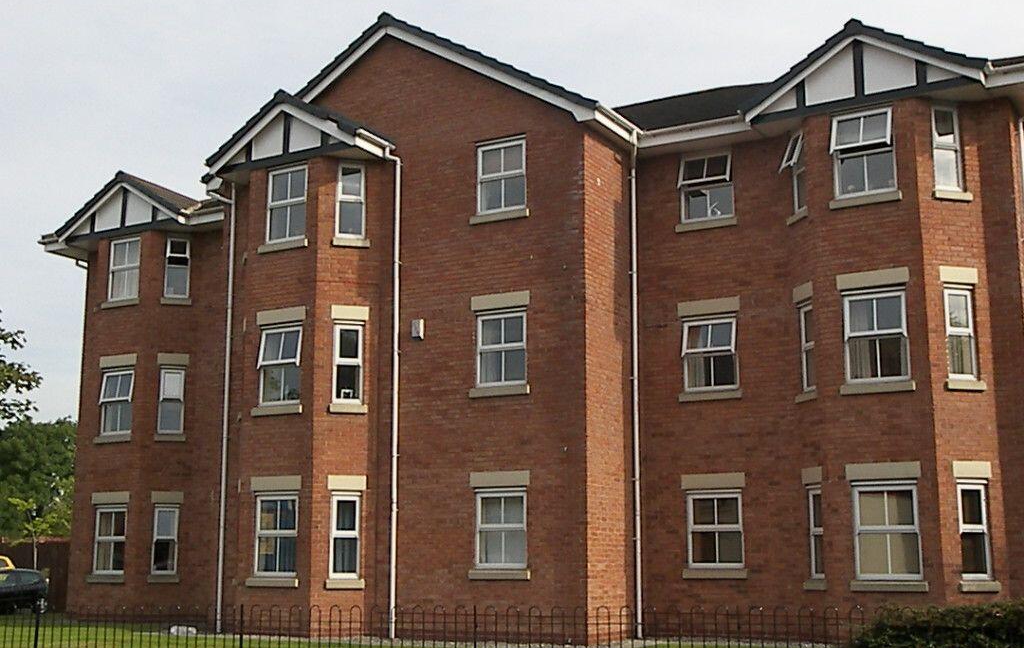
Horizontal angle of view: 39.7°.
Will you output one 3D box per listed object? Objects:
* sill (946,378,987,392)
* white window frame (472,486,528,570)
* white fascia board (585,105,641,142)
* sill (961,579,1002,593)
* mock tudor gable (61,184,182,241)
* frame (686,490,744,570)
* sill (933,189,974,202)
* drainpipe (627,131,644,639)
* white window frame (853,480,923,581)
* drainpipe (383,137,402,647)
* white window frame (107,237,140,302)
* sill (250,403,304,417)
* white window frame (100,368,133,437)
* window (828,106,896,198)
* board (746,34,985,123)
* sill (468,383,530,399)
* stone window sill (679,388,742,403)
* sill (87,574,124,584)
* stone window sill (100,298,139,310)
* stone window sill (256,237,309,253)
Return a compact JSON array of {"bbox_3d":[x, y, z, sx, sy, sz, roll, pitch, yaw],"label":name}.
[{"bbox_3d":[6.194,0.832,19.405,0.610,0.140,0.120,3,-10,-14],"label":"sill"},{"bbox_3d":[-0.145,3.037,21.012,0.895,1.172,0.080,-6,-12,30],"label":"white window frame"},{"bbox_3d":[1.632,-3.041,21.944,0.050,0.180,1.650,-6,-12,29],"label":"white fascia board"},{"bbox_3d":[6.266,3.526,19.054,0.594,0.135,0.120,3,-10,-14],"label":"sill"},{"bbox_3d":[-7.942,-2.322,28.697,3.250,1.080,0.240,-5,-11,28],"label":"mock tudor gable"},{"bbox_3d":[3.094,3.113,21.503,0.885,1.165,0.070,-6,-12,29],"label":"frame"},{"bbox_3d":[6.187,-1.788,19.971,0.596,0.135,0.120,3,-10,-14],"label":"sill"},{"bbox_3d":[1.937,0.839,22.097,0.085,7.930,0.085,-6,-12,30],"label":"drainpipe"},{"bbox_3d":[5.142,2.829,19.430,0.940,1.330,0.100,-6,-12,34],"label":"white window frame"},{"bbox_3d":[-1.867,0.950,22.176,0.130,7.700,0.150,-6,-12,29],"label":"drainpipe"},{"bbox_3d":[-7.713,-1.079,28.298,0.880,1.220,0.080,-6,-11,30],"label":"white window frame"},{"bbox_3d":[-3.725,1.395,22.671,1.010,0.140,0.120,-6,-11,30],"label":"sill"},{"bbox_3d":[-7.772,1.520,27.939,0.910,1.300,0.150,-6,-12,34],"label":"white window frame"},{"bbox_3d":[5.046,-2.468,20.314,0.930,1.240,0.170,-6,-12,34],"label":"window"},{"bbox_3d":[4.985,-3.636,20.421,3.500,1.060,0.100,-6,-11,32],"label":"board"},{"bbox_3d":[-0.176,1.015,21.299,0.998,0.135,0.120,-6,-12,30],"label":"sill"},{"bbox_3d":[3.070,1.114,21.809,1.020,0.135,0.150,-6,-12,29],"label":"stone window sill"},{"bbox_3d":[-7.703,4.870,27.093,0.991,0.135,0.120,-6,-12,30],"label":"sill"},{"bbox_3d":[-7.680,-0.405,28.044,1.020,0.140,0.120,-6,-11,30],"label":"stone window sill"},{"bbox_3d":[-3.711,-1.244,23.142,1.051,0.130,0.150,-6,-12,34],"label":"stone window sill"}]

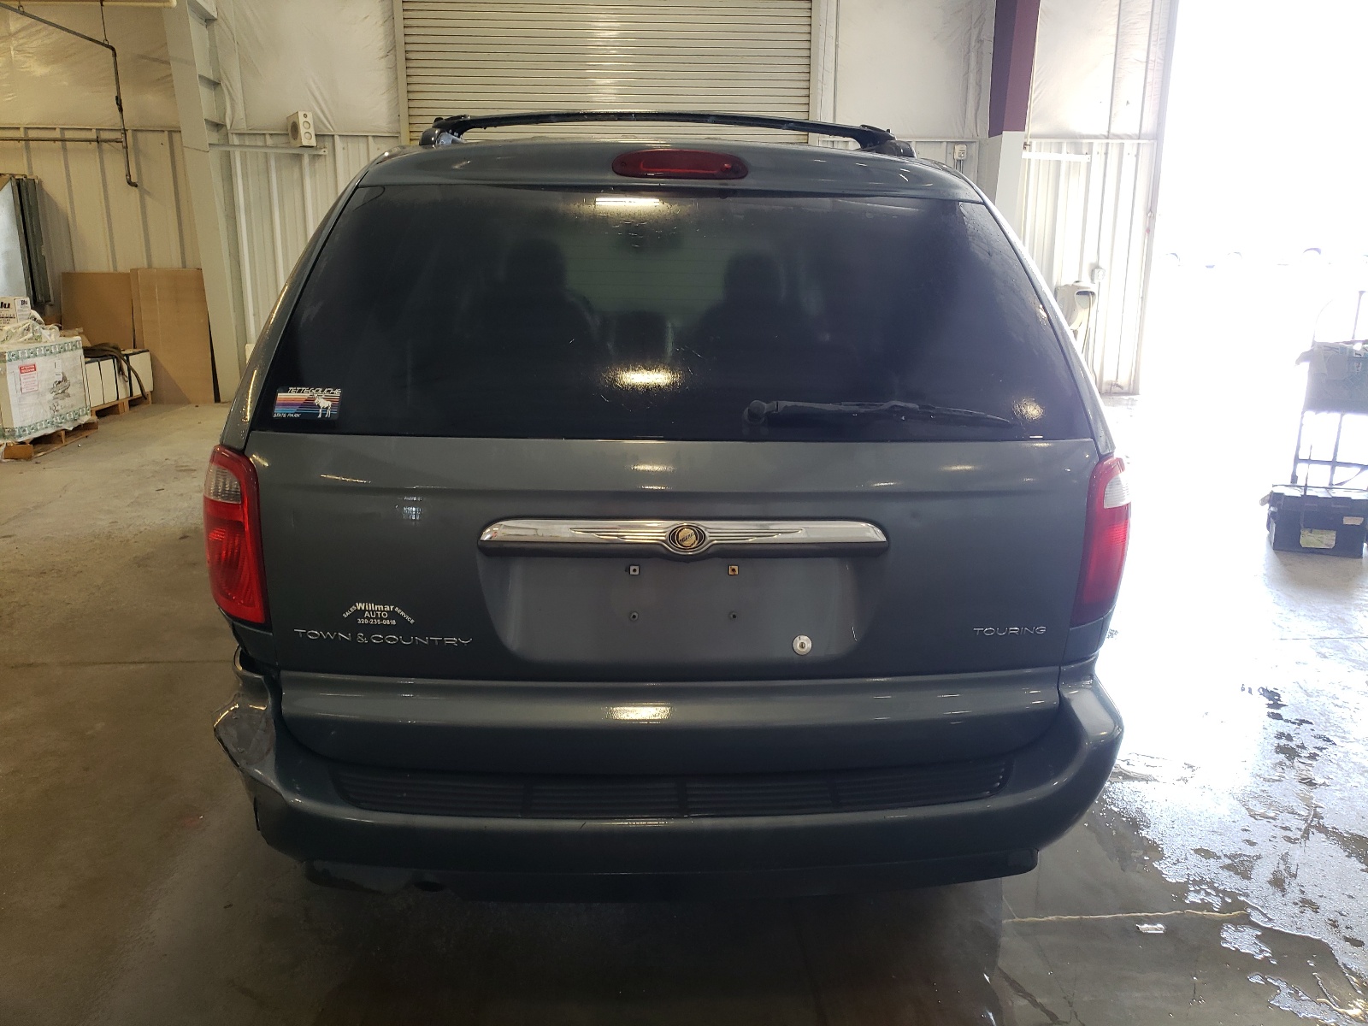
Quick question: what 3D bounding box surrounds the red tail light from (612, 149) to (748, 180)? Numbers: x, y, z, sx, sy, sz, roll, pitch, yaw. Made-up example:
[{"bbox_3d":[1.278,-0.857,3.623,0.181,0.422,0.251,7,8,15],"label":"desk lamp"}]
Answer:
[{"bbox_3d":[-0.007,-0.704,2.076,0.278,0.066,0.065,0,-1,-4],"label":"red tail light"}]

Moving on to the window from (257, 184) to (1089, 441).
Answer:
[{"bbox_3d":[-0.005,-0.391,1.977,1.580,0.520,0.120,0,-14,-4],"label":"window"}]

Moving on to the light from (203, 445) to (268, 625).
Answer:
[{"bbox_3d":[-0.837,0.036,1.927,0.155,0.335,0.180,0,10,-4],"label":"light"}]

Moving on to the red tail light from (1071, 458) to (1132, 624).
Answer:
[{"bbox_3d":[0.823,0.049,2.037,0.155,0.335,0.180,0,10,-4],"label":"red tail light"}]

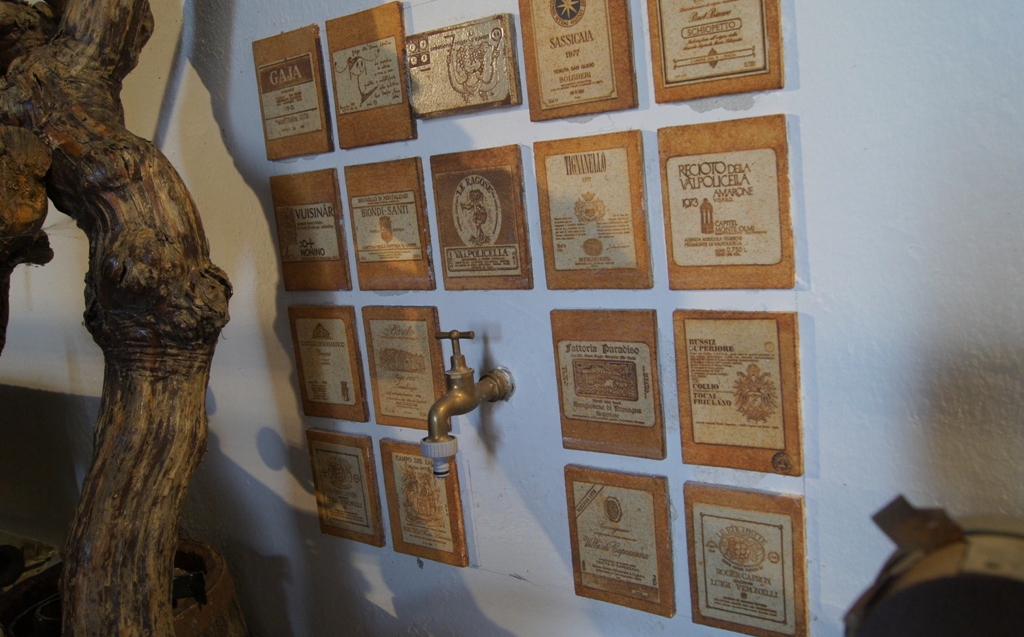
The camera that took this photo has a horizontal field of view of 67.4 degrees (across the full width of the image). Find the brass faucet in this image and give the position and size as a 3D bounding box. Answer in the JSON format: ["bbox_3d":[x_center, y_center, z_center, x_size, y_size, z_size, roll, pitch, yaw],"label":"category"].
[{"bbox_3d":[-0.051,0.084,0.823,0.050,0.145,0.139,0,10,33],"label":"brass faucet"}]

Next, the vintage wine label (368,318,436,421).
[{"bbox_3d":[-0.133,0.063,0.949,0.090,0.123,0.006,0,10,33],"label":"vintage wine label"}]

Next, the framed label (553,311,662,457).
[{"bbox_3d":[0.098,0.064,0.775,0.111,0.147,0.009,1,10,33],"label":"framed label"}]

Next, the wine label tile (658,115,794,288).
[{"bbox_3d":[0.196,-0.102,0.704,0.115,0.151,0.009,0,10,33],"label":"wine label tile"}]

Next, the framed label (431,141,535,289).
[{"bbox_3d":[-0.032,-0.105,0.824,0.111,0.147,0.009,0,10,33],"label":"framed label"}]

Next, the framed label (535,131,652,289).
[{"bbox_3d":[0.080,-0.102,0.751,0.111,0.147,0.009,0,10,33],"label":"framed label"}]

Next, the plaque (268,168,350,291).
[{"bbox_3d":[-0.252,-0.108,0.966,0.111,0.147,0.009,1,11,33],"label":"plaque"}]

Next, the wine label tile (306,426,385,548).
[{"bbox_3d":[-0.225,0.229,1.046,0.115,0.151,0.009,0,10,33],"label":"wine label tile"}]

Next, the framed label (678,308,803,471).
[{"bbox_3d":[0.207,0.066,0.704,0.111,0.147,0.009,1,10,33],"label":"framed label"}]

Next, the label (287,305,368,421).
[{"bbox_3d":[-0.243,0.059,1.021,0.115,0.151,0.009,0,10,33],"label":"label"}]

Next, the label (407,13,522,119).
[{"bbox_3d":[-0.054,-0.270,0.830,0.134,0.091,0.010,2,11,33],"label":"label"}]

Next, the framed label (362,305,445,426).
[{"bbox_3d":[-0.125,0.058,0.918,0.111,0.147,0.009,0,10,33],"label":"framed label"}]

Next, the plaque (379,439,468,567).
[{"bbox_3d":[-0.111,0.232,0.973,0.115,0.151,0.009,0,10,33],"label":"plaque"}]

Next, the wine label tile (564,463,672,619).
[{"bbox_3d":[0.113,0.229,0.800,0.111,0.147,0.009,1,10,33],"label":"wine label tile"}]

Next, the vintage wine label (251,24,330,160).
[{"bbox_3d":[-0.294,-0.298,1.028,0.121,0.161,0.010,1,11,33],"label":"vintage wine label"}]

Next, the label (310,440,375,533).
[{"bbox_3d":[-0.229,0.230,1.046,0.094,0.122,0.006,0,10,33],"label":"label"}]

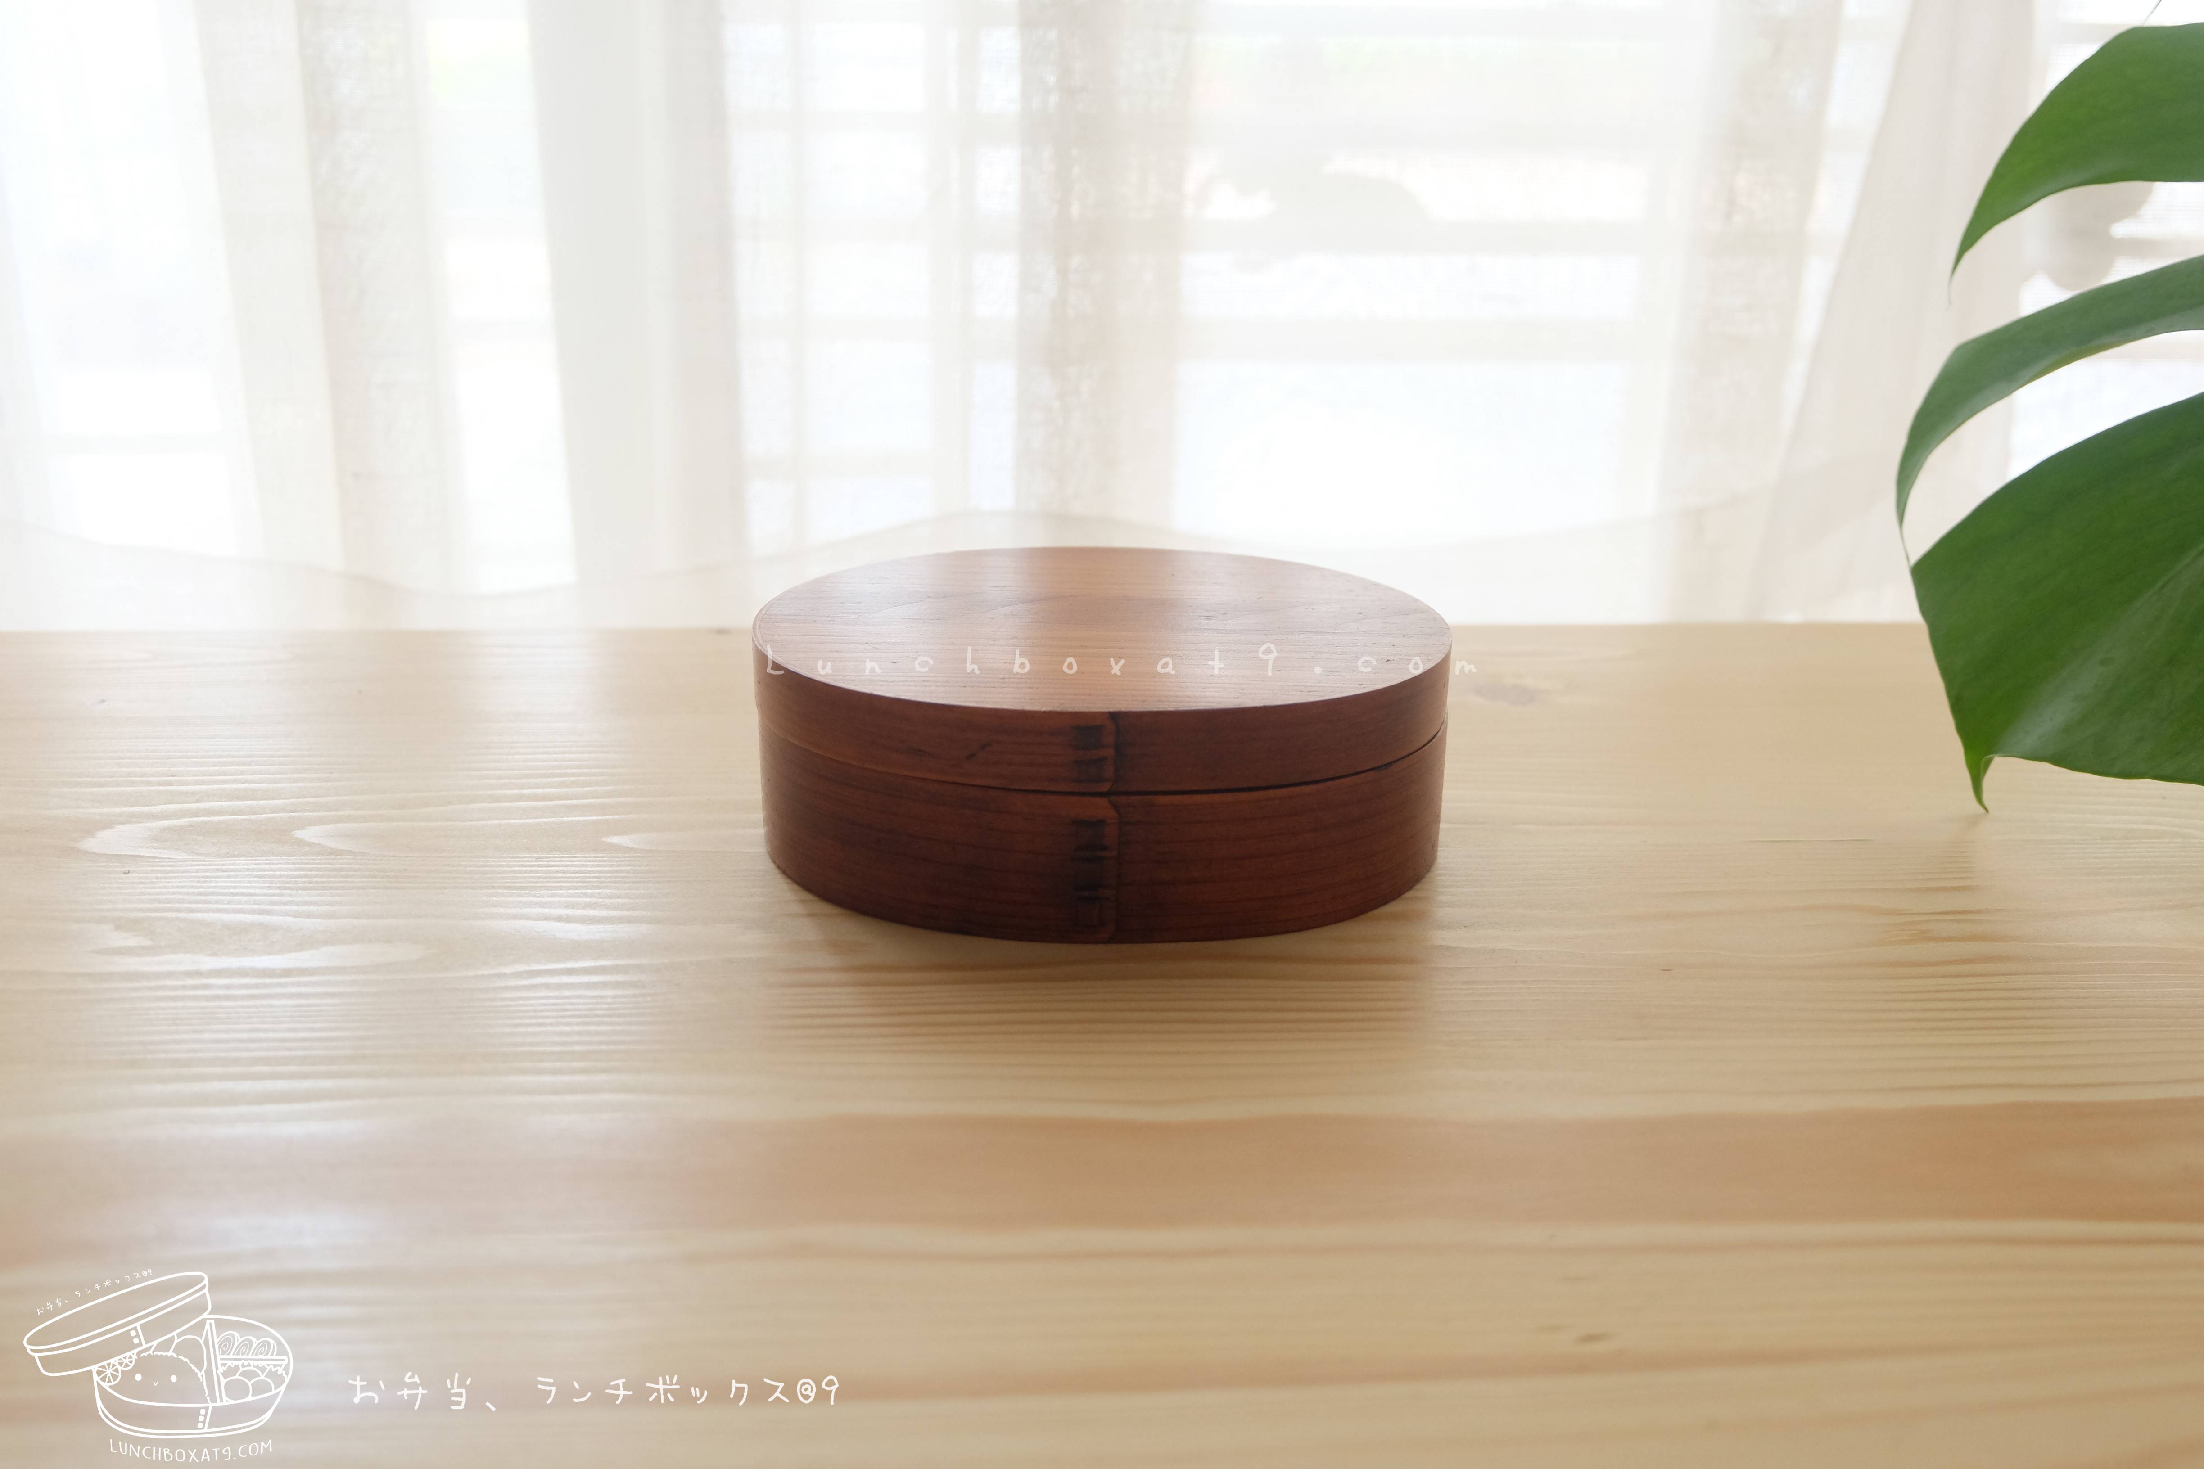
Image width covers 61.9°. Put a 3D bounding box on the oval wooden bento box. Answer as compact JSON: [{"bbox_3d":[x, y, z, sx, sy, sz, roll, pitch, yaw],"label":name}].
[{"bbox_3d":[0.000,-0.002,0.483,0.178,0.060,0.122,1,24,2],"label":"oval wooden bento box"}]

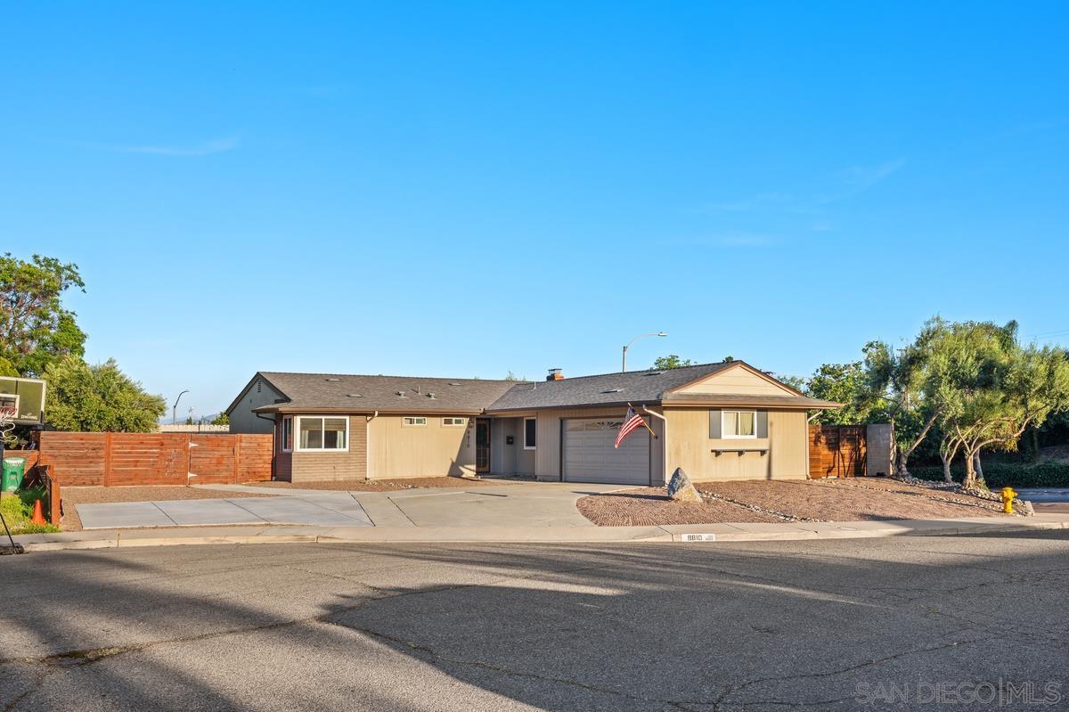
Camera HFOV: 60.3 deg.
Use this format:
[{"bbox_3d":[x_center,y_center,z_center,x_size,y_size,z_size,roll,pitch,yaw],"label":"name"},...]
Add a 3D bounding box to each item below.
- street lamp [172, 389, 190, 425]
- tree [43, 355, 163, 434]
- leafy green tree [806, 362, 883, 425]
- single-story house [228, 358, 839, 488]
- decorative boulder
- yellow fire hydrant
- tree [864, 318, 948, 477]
[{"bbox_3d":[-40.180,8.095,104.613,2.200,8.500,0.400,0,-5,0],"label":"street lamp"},{"bbox_3d":[-17.920,2.481,37.770,5.200,5.060,5.200,2,-6,-25],"label":"tree"},{"bbox_3d":[12.738,2.515,37.293,3.600,4.540,3.600,-2,-6,19],"label":"leafy green tree"},{"bbox_3d":[-1.595,2.478,34.894,16.100,4.300,19.300,3,-6,-33],"label":"single-story house"},{"bbox_3d":[4.163,3.568,25.456,0.970,0.970,0.750,-1,-5,9],"label":"decorative boulder"},{"bbox_3d":[13.006,3.956,25.167,0.450,0.720,0.360,-2,-5,17],"label":"yellow fire hydrant"},{"bbox_3d":[13.533,1.483,32.938,3.600,5.750,3.500,-2,-6,22],"label":"tree"}]

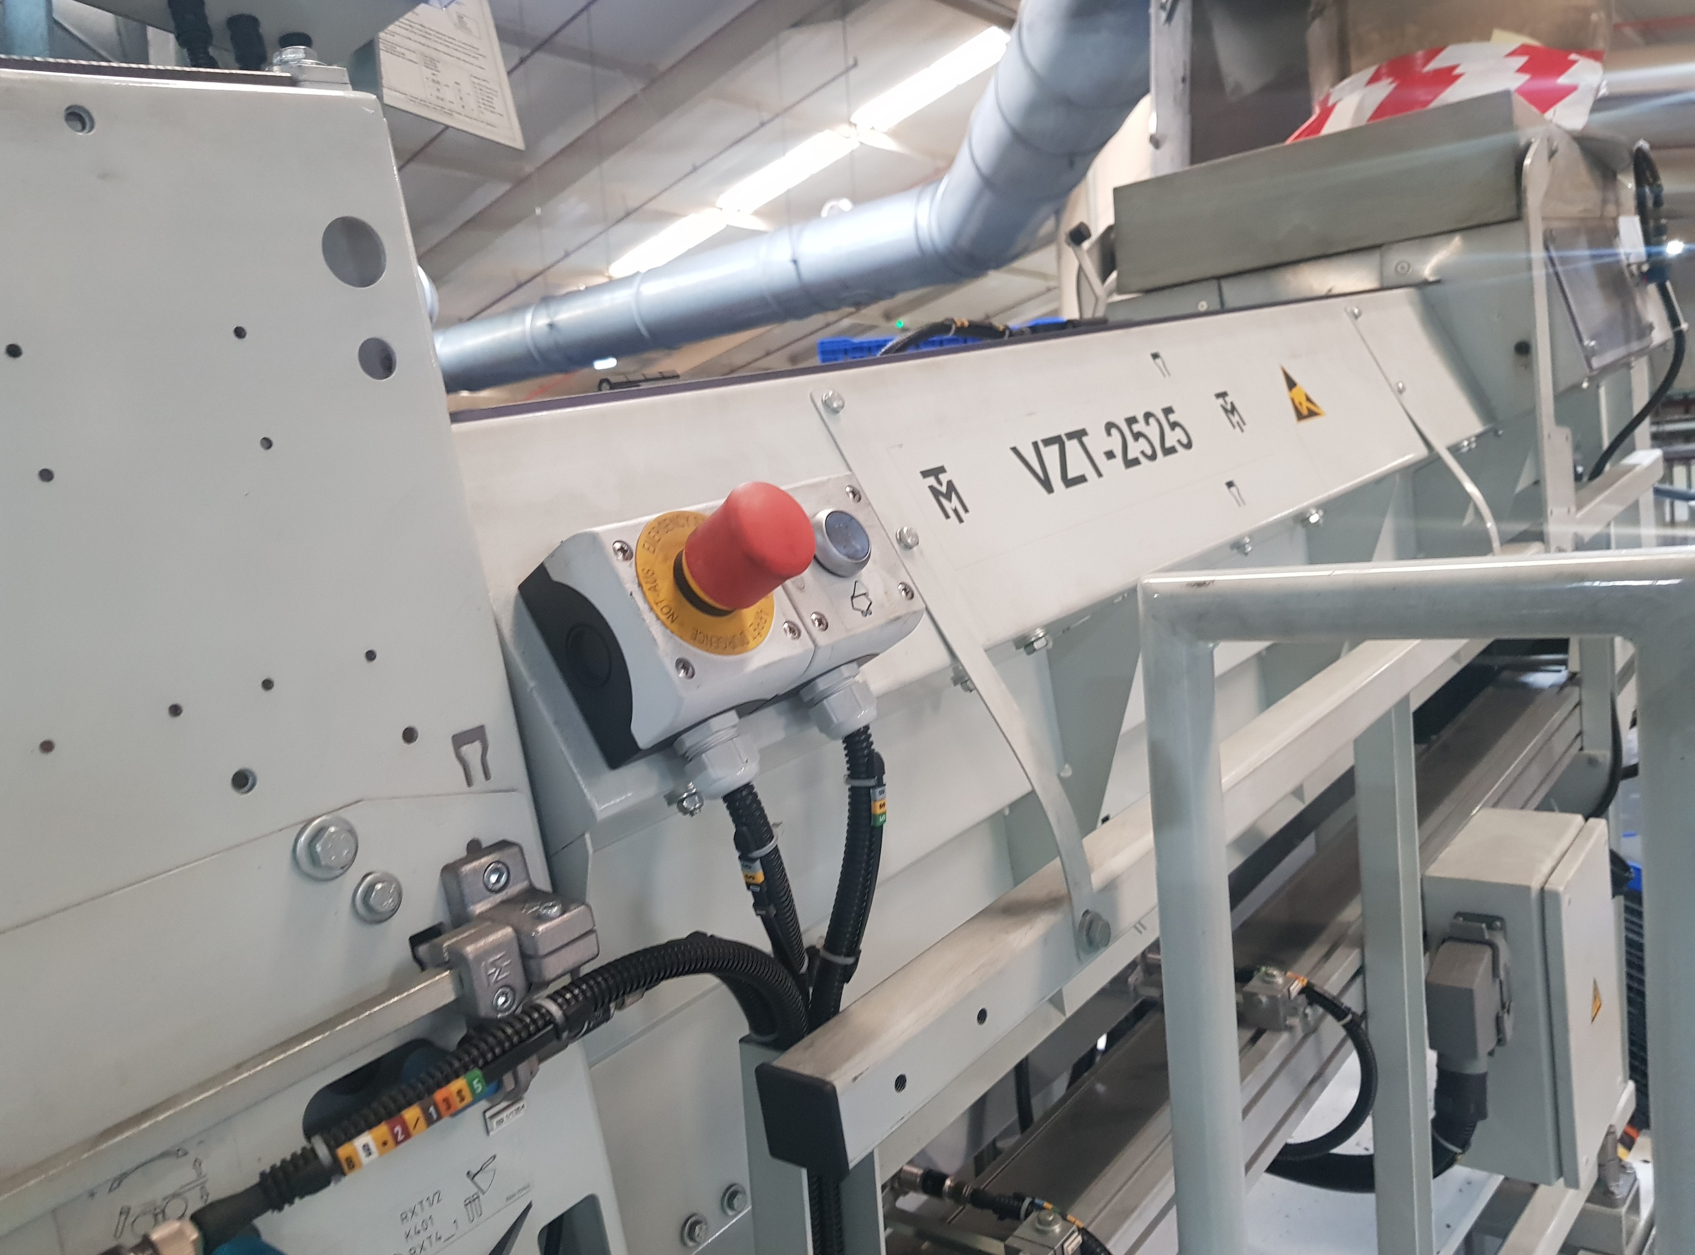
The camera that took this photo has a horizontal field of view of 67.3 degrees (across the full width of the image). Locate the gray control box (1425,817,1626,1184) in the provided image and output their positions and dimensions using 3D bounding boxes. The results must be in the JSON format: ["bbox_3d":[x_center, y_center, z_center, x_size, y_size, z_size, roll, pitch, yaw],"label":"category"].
[{"bbox_3d":[0.670,0.355,1.253,0.119,0.297,0.185,2,15,43],"label":"gray control box"}]

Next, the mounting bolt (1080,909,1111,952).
[{"bbox_3d":[0.124,0.152,0.631,0.009,0.021,0.021,2,15,43],"label":"mounting bolt"}]

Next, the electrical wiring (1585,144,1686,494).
[{"bbox_3d":[1.080,-0.441,1.746,0.100,0.430,0.360,2,15,43],"label":"electrical wiring"}]

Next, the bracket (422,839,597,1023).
[{"bbox_3d":[-0.124,0.108,0.456,0.054,0.047,0.046,2,15,43],"label":"bracket"}]

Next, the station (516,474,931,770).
[{"bbox_3d":[-0.032,-0.019,0.506,0.144,0.081,0.102,-20,-13,-45],"label":"station"}]

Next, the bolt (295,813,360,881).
[{"bbox_3d":[-0.176,0.076,0.432,0.009,0.023,0.023,2,15,43],"label":"bolt"}]

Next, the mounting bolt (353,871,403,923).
[{"bbox_3d":[-0.165,0.096,0.447,0.007,0.018,0.018,2,15,43],"label":"mounting bolt"}]

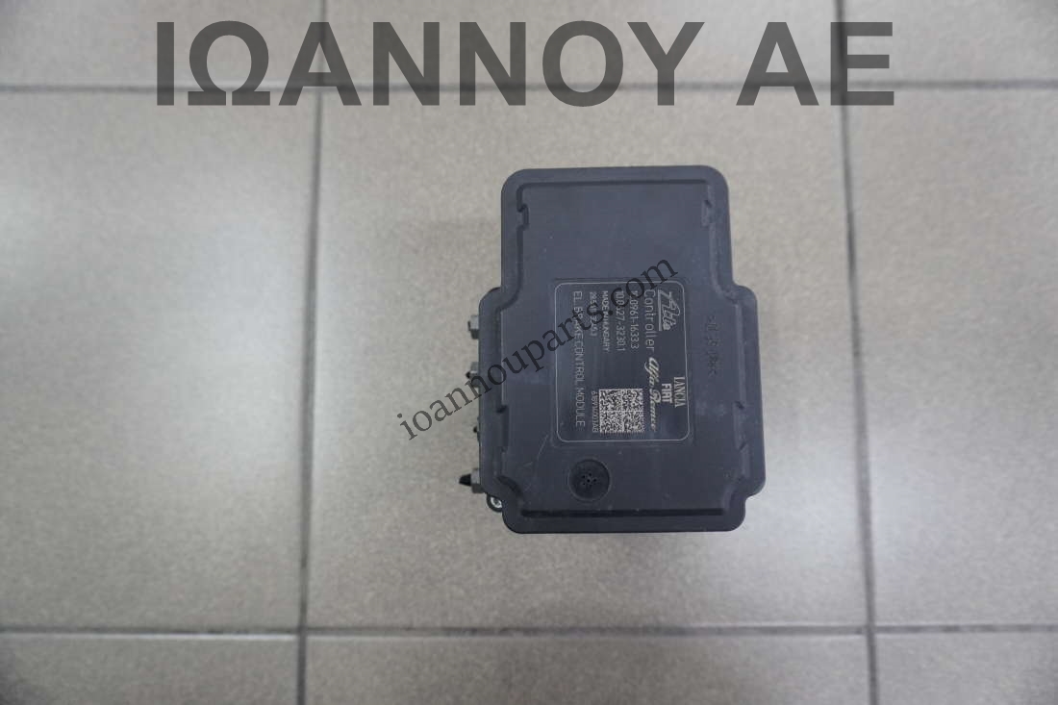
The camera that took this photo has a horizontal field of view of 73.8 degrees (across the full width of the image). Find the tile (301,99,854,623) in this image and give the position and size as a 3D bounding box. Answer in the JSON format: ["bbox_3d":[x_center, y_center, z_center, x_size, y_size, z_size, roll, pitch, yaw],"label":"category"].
[{"bbox_3d":[0.030,-0.002,0.398,0.300,0.009,0.300,0,84,1],"label":"tile"}]

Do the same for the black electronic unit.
[{"bbox_3d":[0.029,0.003,0.334,0.122,0.116,0.144,0,84,1],"label":"black electronic unit"}]

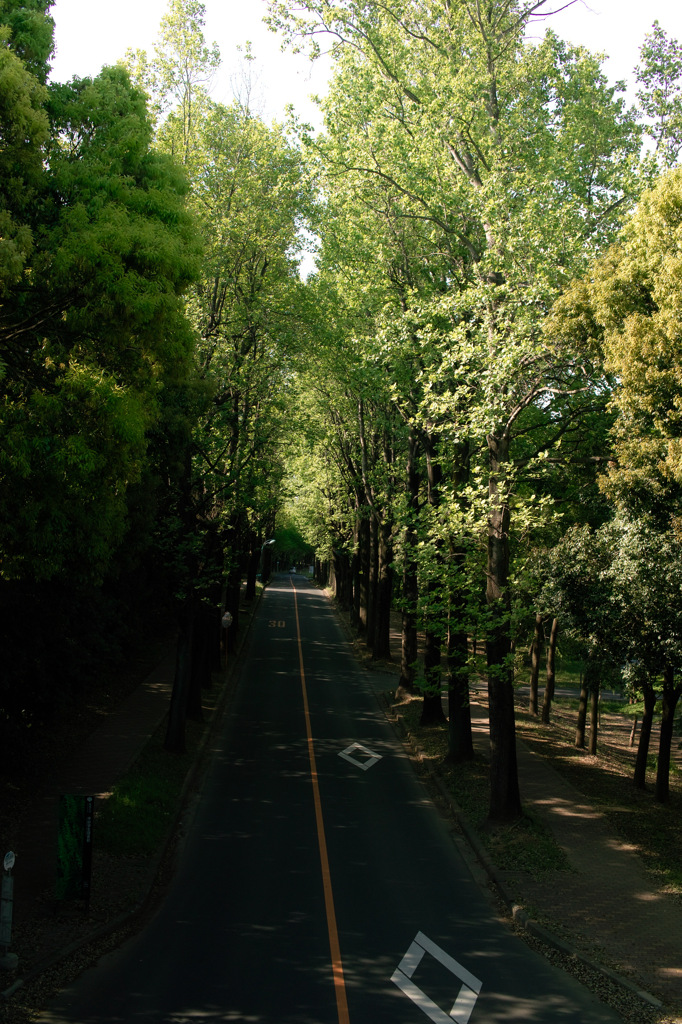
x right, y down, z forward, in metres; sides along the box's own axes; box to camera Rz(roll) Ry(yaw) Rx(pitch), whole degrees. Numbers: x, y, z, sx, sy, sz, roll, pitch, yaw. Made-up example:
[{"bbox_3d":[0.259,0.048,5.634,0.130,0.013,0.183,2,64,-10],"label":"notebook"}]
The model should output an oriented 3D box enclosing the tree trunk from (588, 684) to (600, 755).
[{"bbox_3d":[8.841,7.259,40.867,0.300,2.560,0.300,3,-1,-3],"label":"tree trunk"}]

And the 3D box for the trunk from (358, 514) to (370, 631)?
[{"bbox_3d":[1.765,4.665,88.816,0.720,8.960,0.720,3,-1,-3],"label":"trunk"}]

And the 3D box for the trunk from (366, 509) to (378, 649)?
[{"bbox_3d":[2.021,4.463,75.782,0.680,8.870,0.680,3,-1,-3],"label":"trunk"}]

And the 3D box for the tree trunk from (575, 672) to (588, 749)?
[{"bbox_3d":[8.692,7.199,42.380,0.350,2.720,0.350,3,-1,-3],"label":"tree trunk"}]

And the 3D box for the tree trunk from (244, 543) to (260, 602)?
[{"bbox_3d":[-9.169,6.213,121.032,1.000,6.100,1.000,3,-1,-3],"label":"tree trunk"}]

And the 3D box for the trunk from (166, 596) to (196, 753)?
[{"bbox_3d":[-5.206,5.338,37.862,0.720,4.930,0.720,3,-1,-3],"label":"trunk"}]

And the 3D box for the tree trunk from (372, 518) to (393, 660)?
[{"bbox_3d":[2.434,4.588,69.440,0.850,8.410,0.850,3,-1,-3],"label":"tree trunk"}]

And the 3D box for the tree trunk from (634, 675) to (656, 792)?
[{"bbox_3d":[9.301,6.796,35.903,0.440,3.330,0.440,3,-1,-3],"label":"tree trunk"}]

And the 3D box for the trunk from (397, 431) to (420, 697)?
[{"bbox_3d":[3.096,2.356,54.244,0.750,12.330,0.750,3,-1,-3],"label":"trunk"}]

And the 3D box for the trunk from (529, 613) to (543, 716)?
[{"bbox_3d":[8.244,6.485,49.714,0.400,4.400,0.400,3,-1,-3],"label":"trunk"}]

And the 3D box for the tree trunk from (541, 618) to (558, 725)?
[{"bbox_3d":[8.476,6.507,47.702,0.420,4.300,0.420,3,-1,-3],"label":"tree trunk"}]

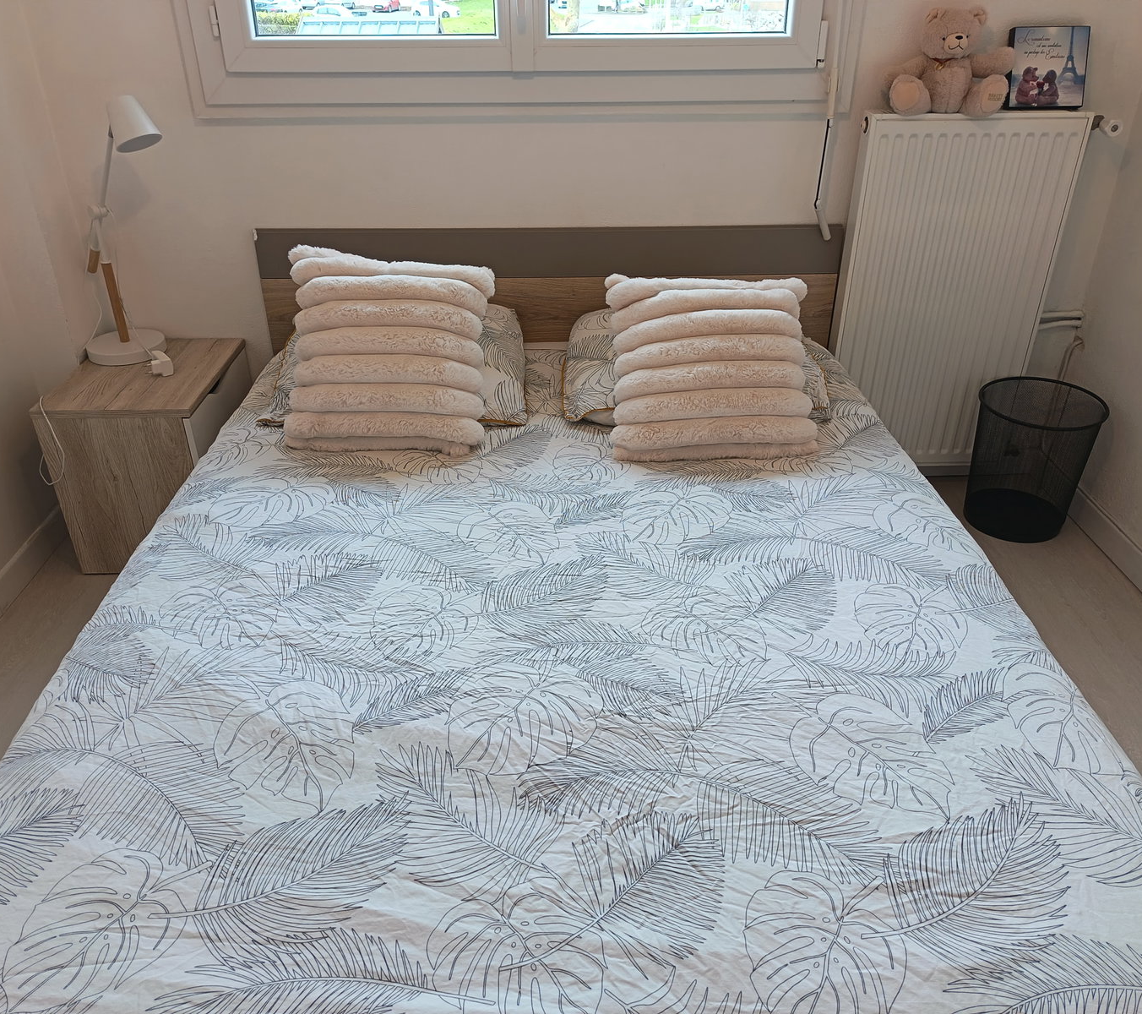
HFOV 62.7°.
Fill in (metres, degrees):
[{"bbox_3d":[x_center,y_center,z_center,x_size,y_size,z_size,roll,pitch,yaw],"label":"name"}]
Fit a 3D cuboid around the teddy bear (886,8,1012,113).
[{"bbox_3d":[0.842,-0.973,2.051,0.275,0.213,0.160,-1,32,0],"label":"teddy bear"}]

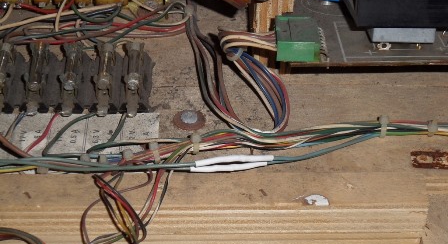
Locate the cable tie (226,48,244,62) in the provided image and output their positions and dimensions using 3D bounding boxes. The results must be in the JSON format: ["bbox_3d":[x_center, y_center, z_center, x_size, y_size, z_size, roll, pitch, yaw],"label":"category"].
[{"bbox_3d":[0.006,-0.037,0.585,0.005,0.008,0.011,33,52,32],"label":"cable tie"}]

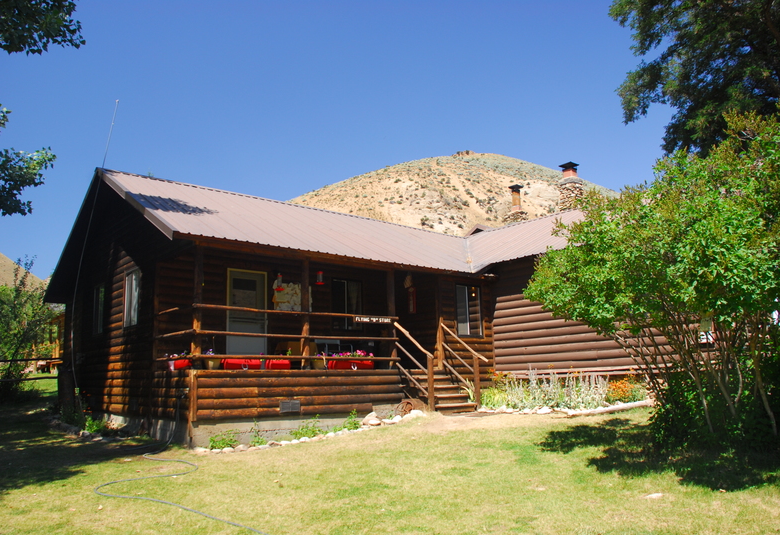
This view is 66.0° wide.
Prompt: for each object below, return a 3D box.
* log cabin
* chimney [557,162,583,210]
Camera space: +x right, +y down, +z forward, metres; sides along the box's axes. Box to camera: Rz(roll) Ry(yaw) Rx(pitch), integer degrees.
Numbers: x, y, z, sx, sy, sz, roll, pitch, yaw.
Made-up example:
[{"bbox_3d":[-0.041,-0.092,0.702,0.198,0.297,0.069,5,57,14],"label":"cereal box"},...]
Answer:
[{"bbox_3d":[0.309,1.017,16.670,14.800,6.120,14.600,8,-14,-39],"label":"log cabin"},{"bbox_3d":[5.787,-2.532,19.445,0.580,1.600,0.580,8,-14,-39],"label":"chimney"}]

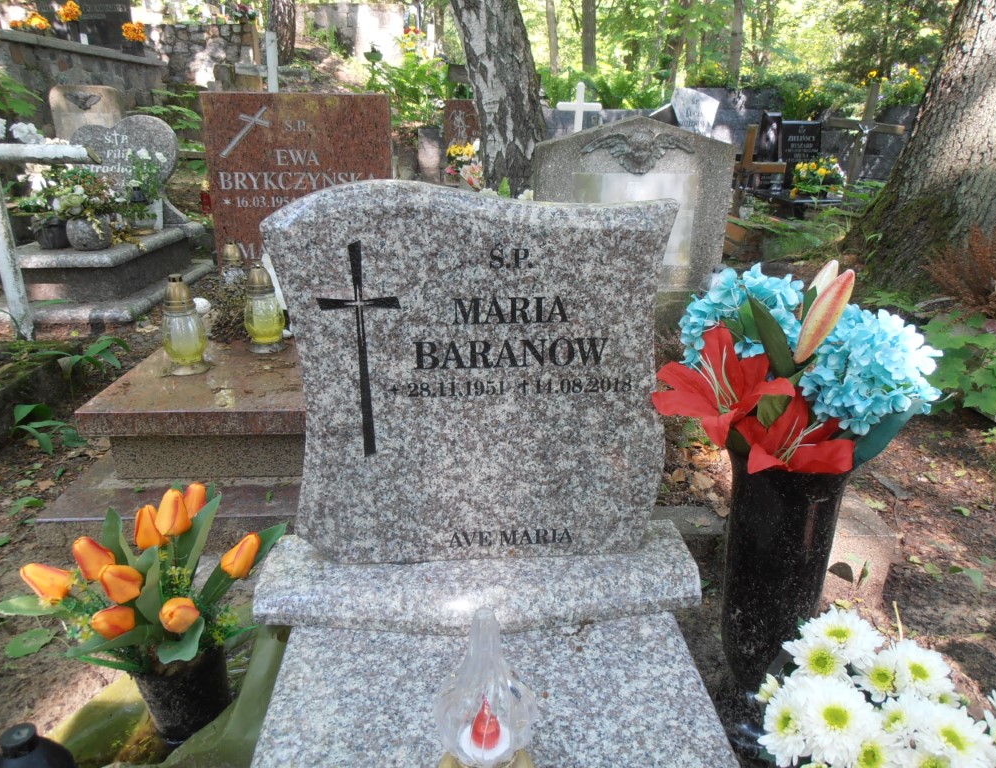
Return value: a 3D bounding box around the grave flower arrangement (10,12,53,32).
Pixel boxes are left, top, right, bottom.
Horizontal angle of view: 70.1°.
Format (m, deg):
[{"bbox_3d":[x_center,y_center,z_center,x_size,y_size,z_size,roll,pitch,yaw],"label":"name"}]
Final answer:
[{"bbox_3d":[-3.733,-2.893,5.681,0.340,0.180,0.240,-2,18,-5],"label":"grave flower arrangement"}]

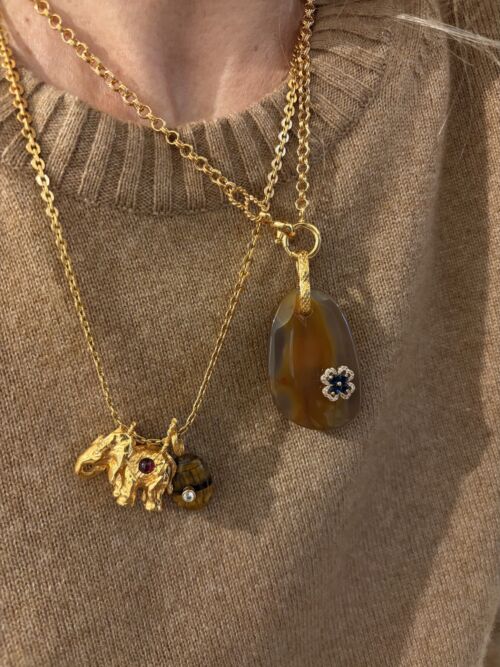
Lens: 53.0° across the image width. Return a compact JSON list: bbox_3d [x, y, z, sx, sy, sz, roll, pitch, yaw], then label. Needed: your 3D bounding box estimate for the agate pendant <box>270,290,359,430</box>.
[{"bbox_3d":[0.027,0.011,0.210,0.037,0.059,0.010,-7,-8,-2],"label":"agate pendant"}]

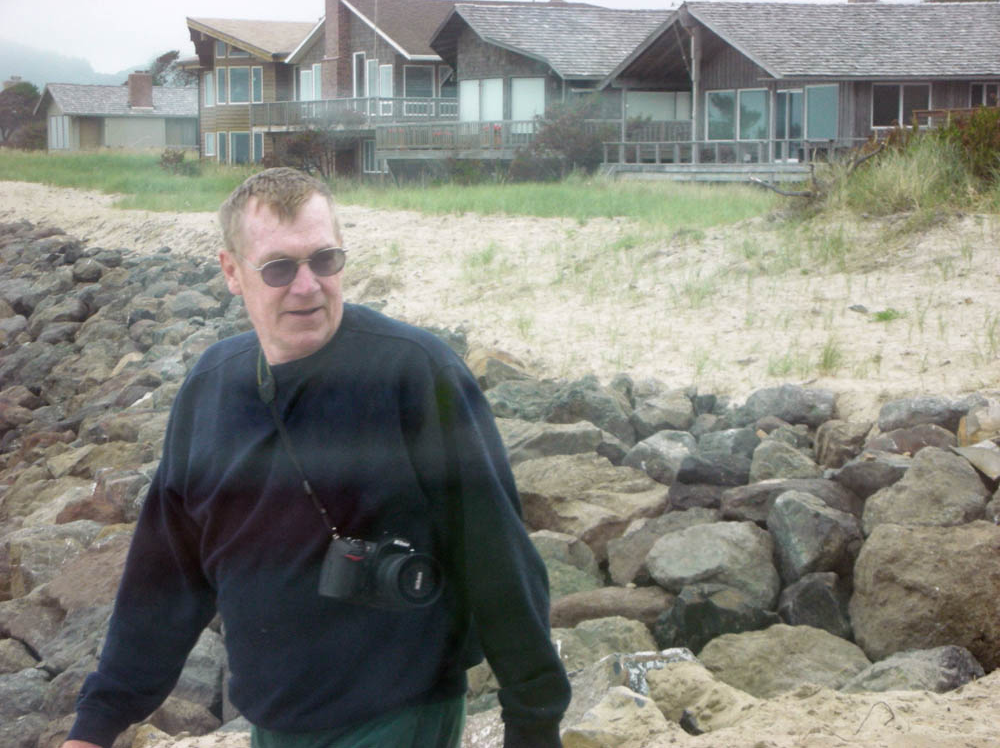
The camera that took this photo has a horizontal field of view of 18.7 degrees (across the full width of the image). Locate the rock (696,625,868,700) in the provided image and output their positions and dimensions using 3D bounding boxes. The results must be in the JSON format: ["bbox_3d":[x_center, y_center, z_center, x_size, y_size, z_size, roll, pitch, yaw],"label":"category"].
[{"bbox_3d":[0.957,0.974,10.200,0.580,0.270,0.420,0,5,0],"label":"rock"}]

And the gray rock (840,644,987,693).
[{"bbox_3d":[1.391,1.004,10.200,0.470,0.210,0.400,0,4,0],"label":"gray rock"}]

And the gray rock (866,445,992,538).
[{"bbox_3d":[1.894,0.518,13.500,0.560,0.390,0.430,0,5,0],"label":"gray rock"}]

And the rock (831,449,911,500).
[{"bbox_3d":[1.849,0.505,15.100,0.410,0.250,0.380,0,4,0],"label":"rock"}]

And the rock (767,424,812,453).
[{"bbox_3d":[1.527,0.356,16.000,0.250,0.180,0.220,0,5,0],"label":"rock"}]

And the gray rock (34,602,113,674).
[{"bbox_3d":[-1.486,0.952,10.800,0.340,0.280,0.340,0,4,0],"label":"gray rock"}]

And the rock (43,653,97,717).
[{"bbox_3d":[-1.582,1.150,11.200,0.250,0.240,0.240,0,4,0],"label":"rock"}]

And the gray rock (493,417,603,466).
[{"bbox_3d":[0.222,0.334,14.800,0.550,0.260,0.450,0,4,0],"label":"gray rock"}]

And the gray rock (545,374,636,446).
[{"bbox_3d":[0.504,0.198,16.900,0.520,0.380,0.420,0,5,0],"label":"gray rock"}]

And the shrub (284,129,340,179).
[{"bbox_3d":[-6.552,-7.636,106.000,2.000,1.850,1.800,0,4,0],"label":"shrub"}]

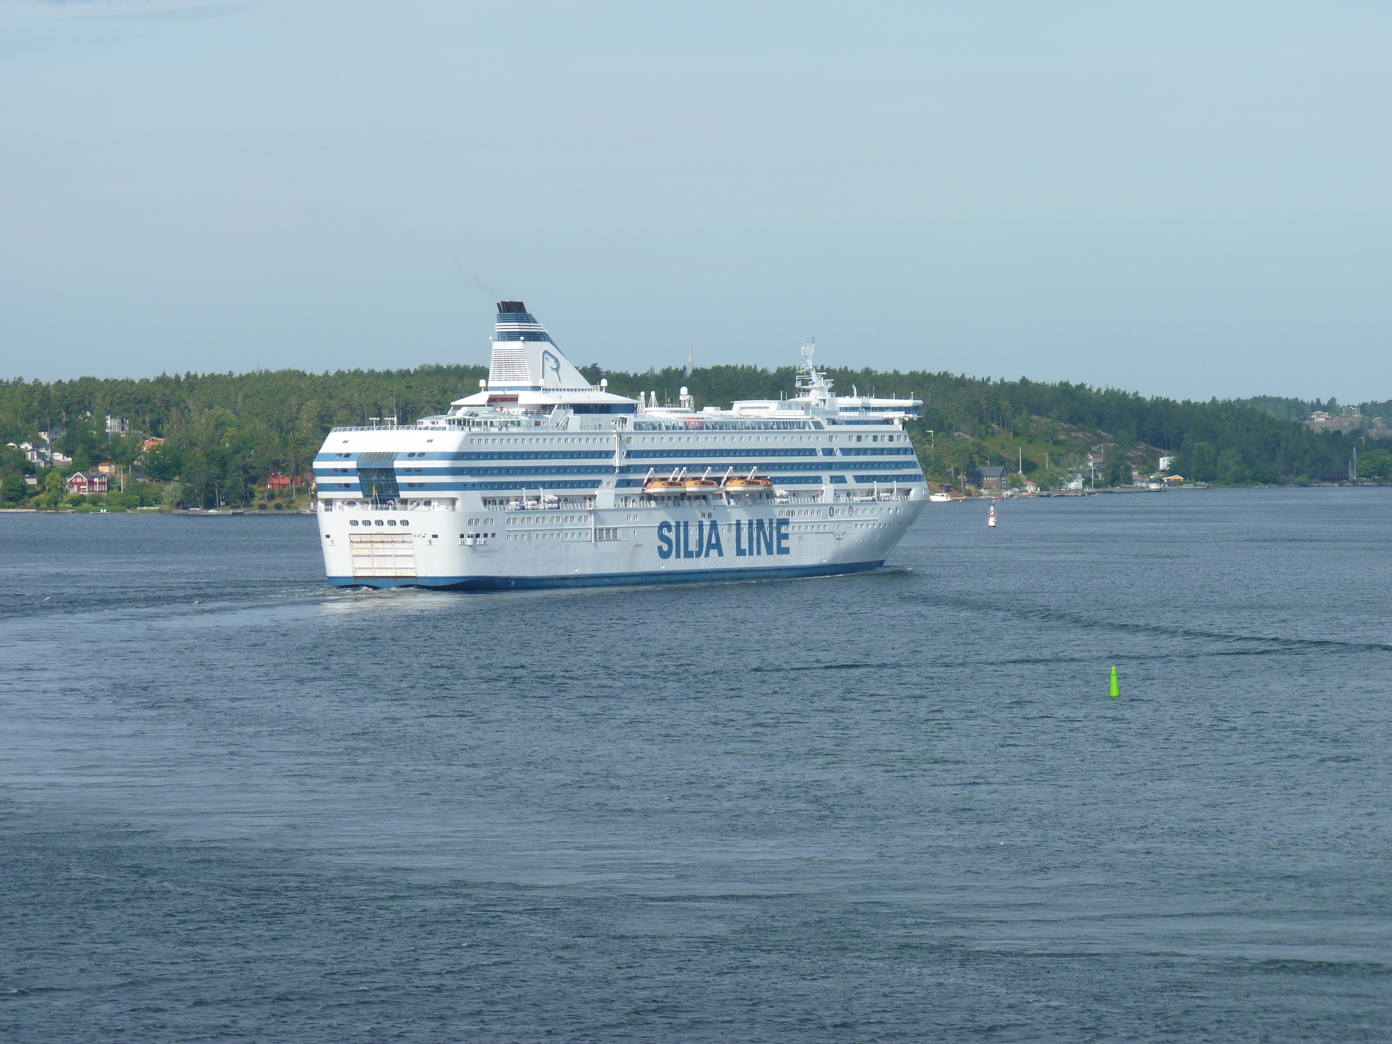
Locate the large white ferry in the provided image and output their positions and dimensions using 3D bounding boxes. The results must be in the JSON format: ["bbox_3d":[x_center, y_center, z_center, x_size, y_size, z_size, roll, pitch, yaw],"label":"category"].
[{"bbox_3d":[-4.350,-14.900,1259.140,32.500,51.300,203.000,0,1,30],"label":"large white ferry"}]

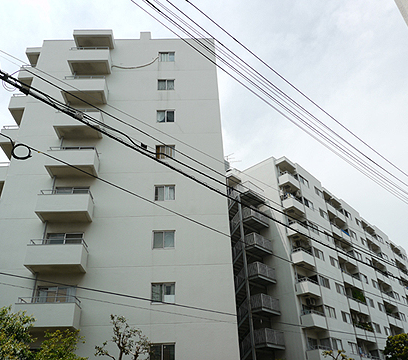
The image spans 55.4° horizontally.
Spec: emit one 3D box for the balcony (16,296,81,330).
[{"bbox_3d":[-6.904,6.030,17.269,2.572,1.270,1.220,-2,-32,-2],"label":"balcony"}]

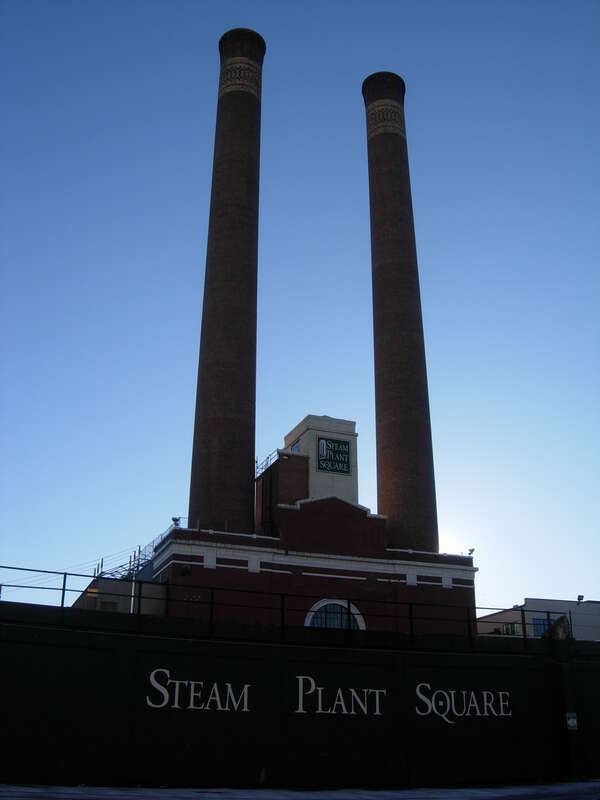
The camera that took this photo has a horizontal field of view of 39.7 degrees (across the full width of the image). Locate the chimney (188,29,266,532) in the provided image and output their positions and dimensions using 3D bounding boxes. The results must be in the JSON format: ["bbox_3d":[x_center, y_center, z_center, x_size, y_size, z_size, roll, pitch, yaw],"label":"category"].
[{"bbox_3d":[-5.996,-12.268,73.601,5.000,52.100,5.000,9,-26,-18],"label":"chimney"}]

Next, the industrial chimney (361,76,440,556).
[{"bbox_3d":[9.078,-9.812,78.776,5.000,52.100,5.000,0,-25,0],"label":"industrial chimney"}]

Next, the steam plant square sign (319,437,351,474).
[{"bbox_3d":[2.873,4.661,69.403,2.860,2.860,0.200,9,-26,-18],"label":"steam plant square sign"}]

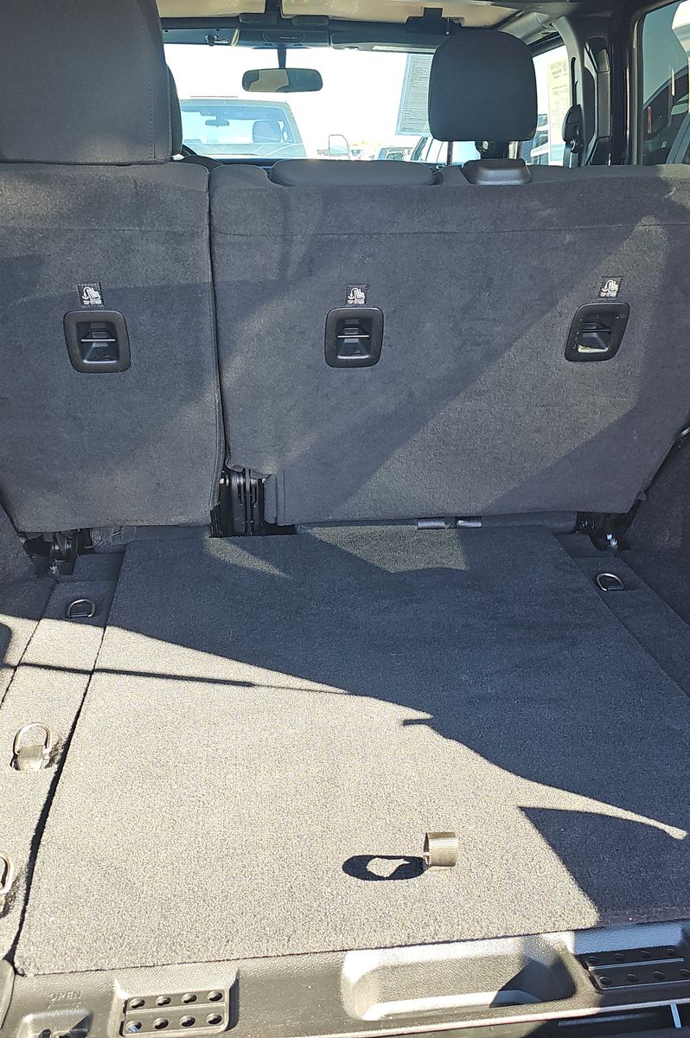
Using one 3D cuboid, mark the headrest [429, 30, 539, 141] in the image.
[{"bbox_3d":[0.301,-0.942,2.010,0.250,0.215,0.120,-2,32,-6],"label":"headrest"}]

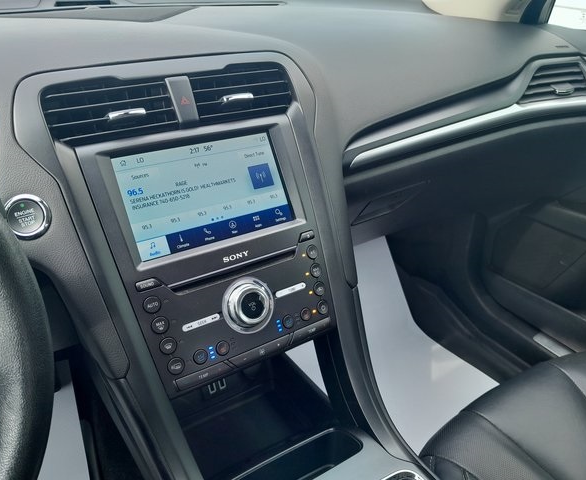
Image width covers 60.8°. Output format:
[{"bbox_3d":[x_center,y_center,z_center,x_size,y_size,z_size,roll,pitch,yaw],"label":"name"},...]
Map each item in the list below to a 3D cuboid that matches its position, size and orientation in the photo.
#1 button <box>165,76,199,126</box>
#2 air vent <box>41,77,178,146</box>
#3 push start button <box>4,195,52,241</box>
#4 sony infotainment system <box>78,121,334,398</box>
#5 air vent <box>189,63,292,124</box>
[{"bbox_3d":[-0.117,-0.143,0.526,0.025,0.052,0.016,-17,-2,-29],"label":"button"},{"bbox_3d":[-0.181,-0.123,0.502,0.121,0.057,0.032,-17,-2,-29],"label":"air vent"},{"bbox_3d":[-0.240,-0.020,0.452,0.042,0.042,0.016,-4,-8,-6],"label":"push start button"},{"bbox_3d":[-0.066,0.003,0.514,0.234,0.247,0.040,-17,-2,-29],"label":"sony infotainment system"},{"bbox_3d":[-0.063,-0.163,0.571,0.118,0.057,0.032,-17,-2,-29],"label":"air vent"}]

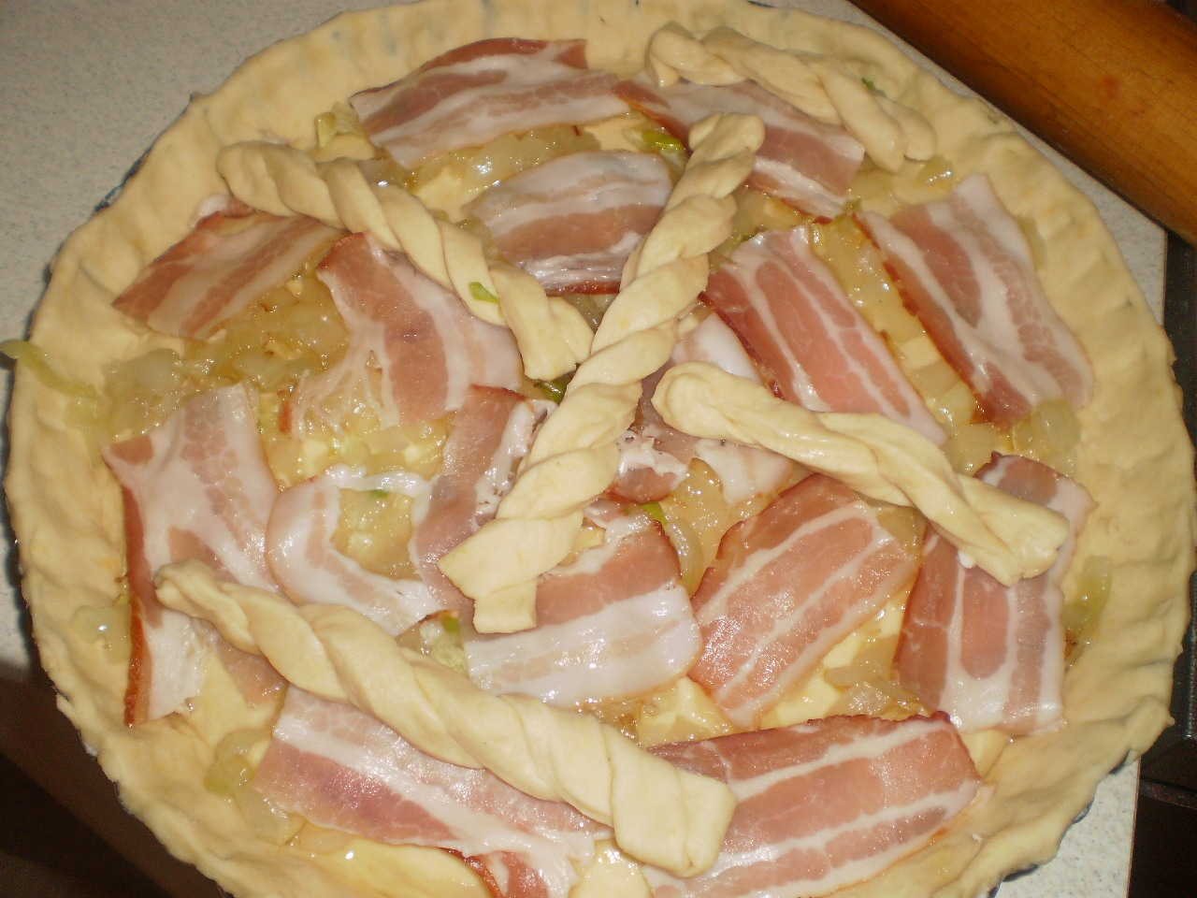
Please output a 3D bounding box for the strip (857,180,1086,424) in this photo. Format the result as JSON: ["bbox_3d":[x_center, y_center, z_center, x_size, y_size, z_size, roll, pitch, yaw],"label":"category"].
[{"bbox_3d":[0.107,-0.041,0.343,0.042,0.007,0.079,-18,65,-10],"label":"strip"}]

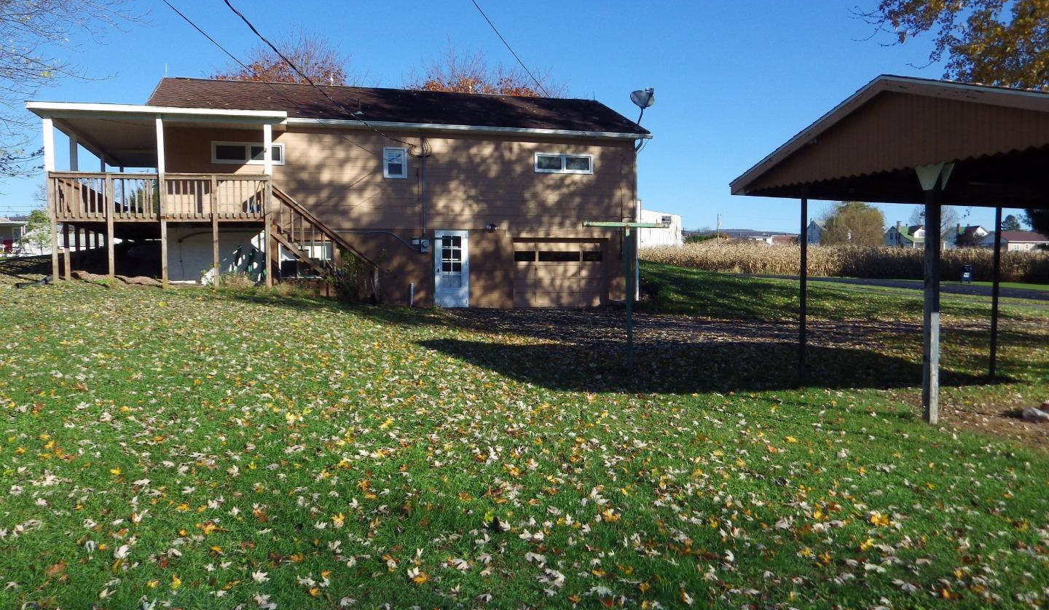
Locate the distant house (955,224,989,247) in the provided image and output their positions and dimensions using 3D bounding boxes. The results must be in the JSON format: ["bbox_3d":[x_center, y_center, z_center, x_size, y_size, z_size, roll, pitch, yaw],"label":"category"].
[{"bbox_3d":[95.440,-13.497,175.000,9.000,7.537,9.000,-1,3,-12],"label":"distant house"}]

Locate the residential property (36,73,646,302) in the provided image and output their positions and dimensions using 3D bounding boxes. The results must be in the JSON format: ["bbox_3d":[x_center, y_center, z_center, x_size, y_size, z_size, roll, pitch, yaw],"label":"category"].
[{"bbox_3d":[-4.702,-3.230,23.999,15.038,6.390,9.216,-1,3,-17],"label":"residential property"}]

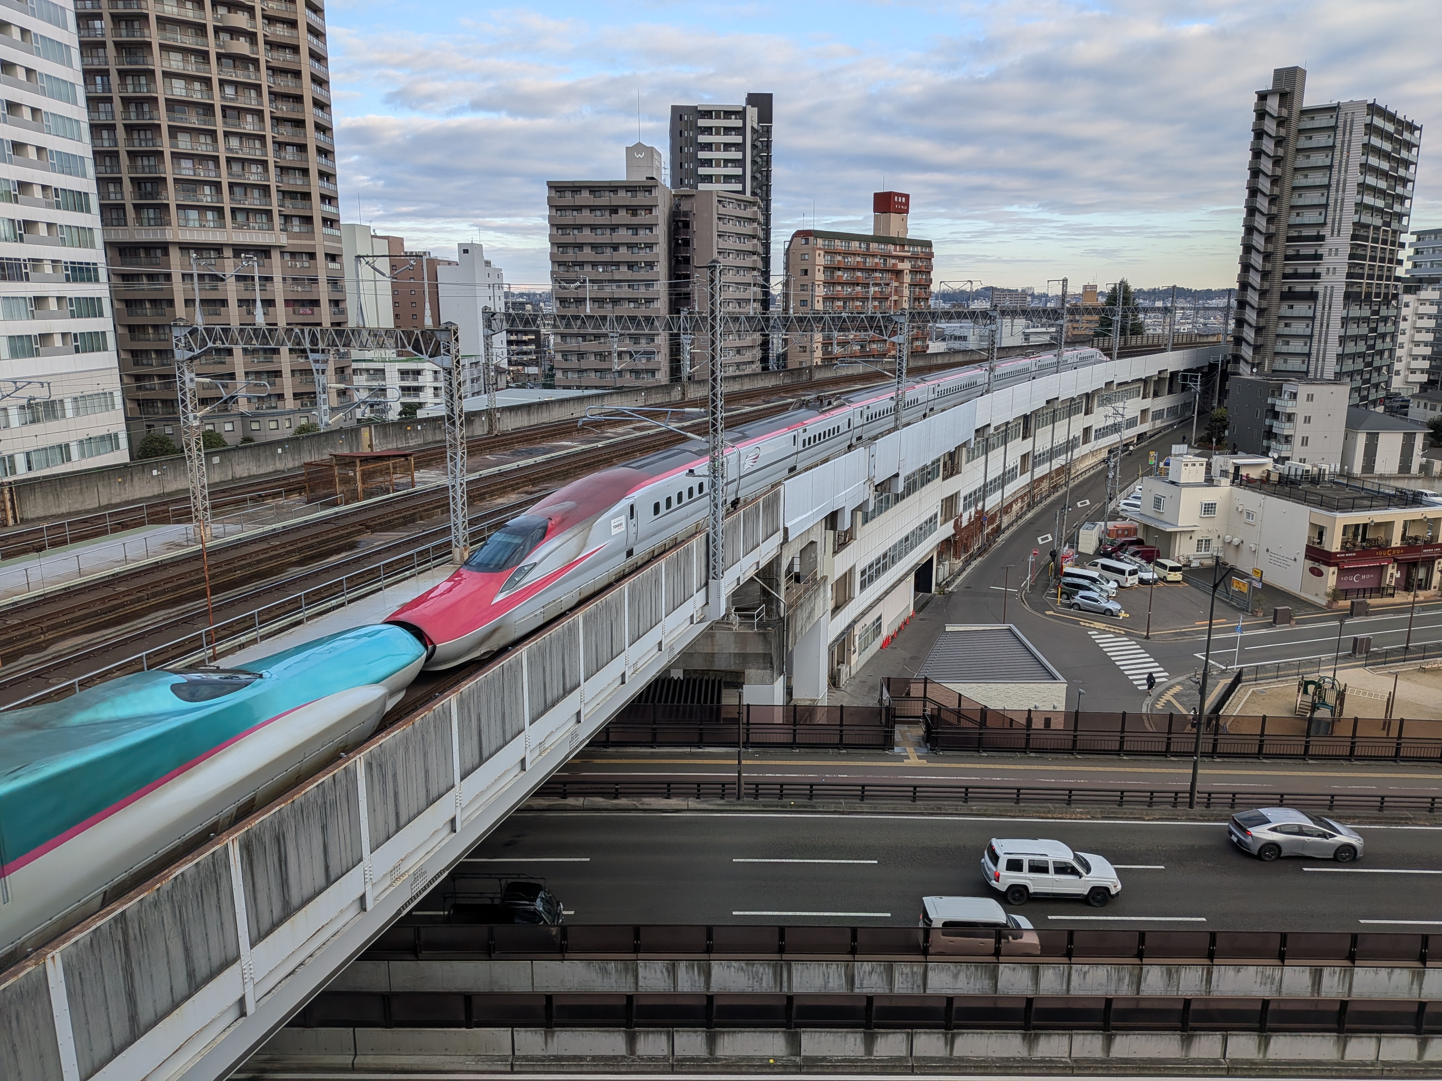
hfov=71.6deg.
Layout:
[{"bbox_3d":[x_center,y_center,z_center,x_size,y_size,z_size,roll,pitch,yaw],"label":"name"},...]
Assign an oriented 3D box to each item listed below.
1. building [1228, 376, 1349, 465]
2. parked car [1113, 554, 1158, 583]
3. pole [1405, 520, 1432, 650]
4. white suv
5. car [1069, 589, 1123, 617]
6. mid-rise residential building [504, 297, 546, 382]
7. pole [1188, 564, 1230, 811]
[{"bbox_3d":[76.200,-14.402,136.344,8.300,14.900,14.300,0,13,0],"label":"building"},{"bbox_3d":[37.879,2.511,91.901,1.800,1.850,4.100,-5,14,-21],"label":"parked car"},{"bbox_3d":[49.539,3.435,71.261,0.350,9.000,0.600,-4,13,-19],"label":"pole"},{"bbox_3d":[11.100,11.190,33.840,4.410,1.660,1.780,1,13,2],"label":"white suv"},{"bbox_3d":[30.950,5.120,82.500,4.350,1.460,1.770,9,16,33],"label":"car"},{"bbox_3d":[-56.694,-56.877,292.768,11.800,25.400,12.500,0,13,-2],"label":"mid-rise residential building"},{"bbox_3d":[18.406,5.525,37.679,0.400,10.100,1.000,0,13,-2],"label":"pole"}]

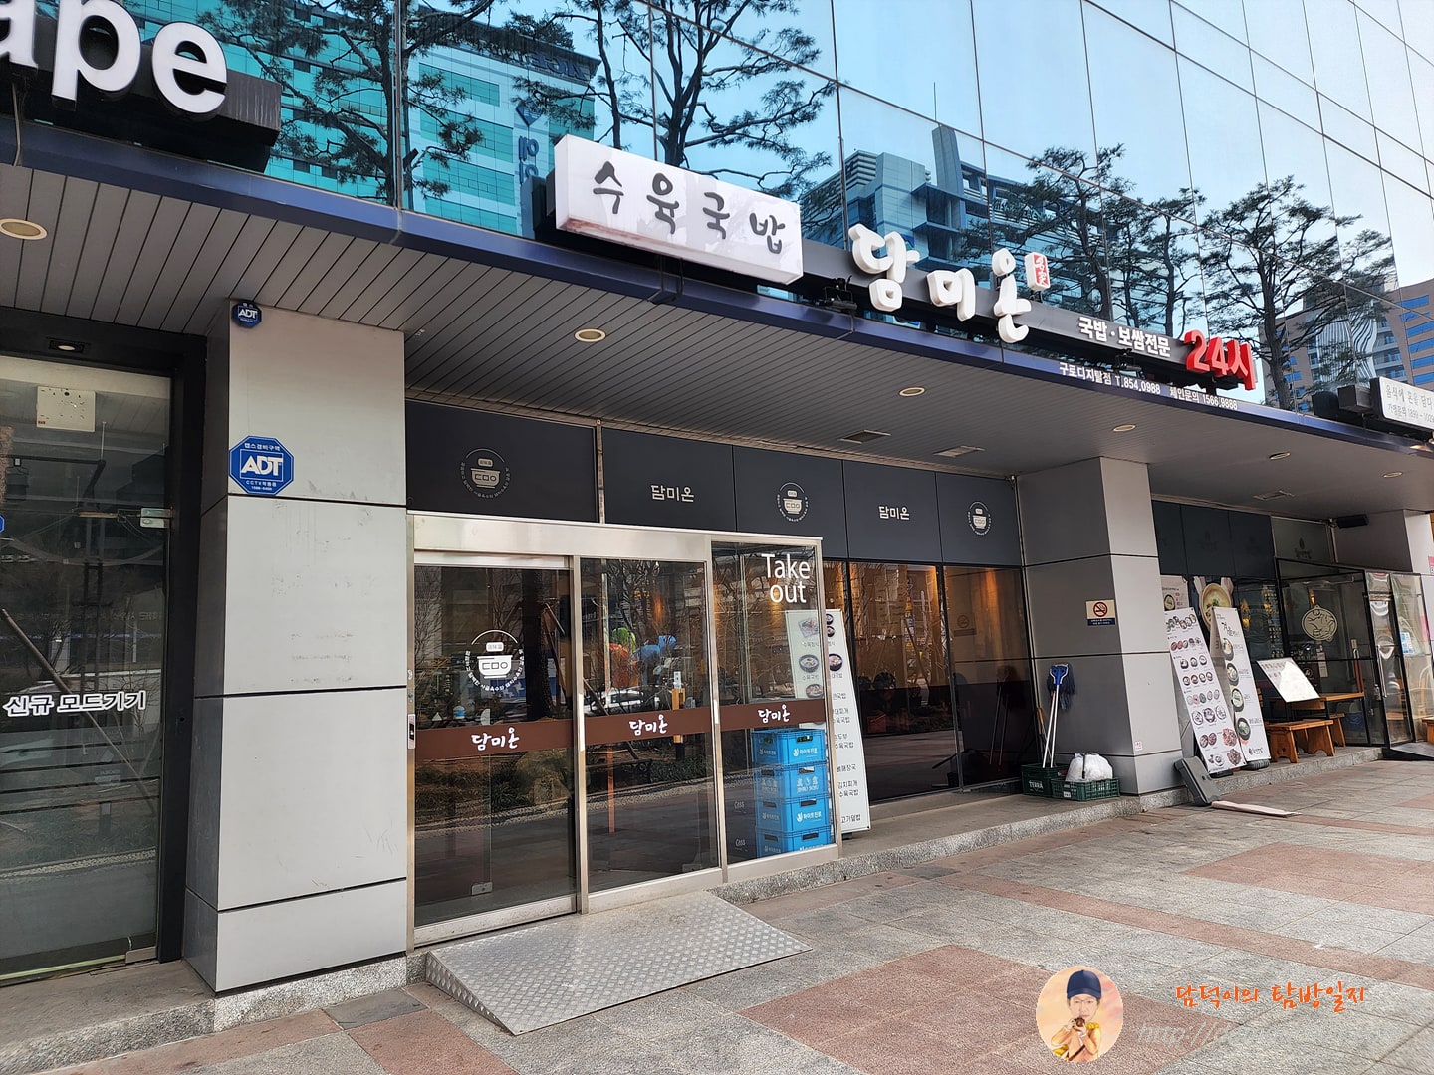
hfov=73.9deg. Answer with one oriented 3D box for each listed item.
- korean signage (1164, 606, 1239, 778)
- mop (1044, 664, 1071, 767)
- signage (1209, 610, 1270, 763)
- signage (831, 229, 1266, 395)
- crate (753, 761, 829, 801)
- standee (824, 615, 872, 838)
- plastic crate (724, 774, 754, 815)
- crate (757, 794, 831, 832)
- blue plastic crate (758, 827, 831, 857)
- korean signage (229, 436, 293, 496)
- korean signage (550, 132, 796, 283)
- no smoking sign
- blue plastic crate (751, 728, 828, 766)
[{"bbox_3d":[5.482,1.717,10.759,0.620,1.860,0.400,2,-9,-30],"label":"korean signage"},{"bbox_3d":[3.458,1.887,9.751,0.150,1.190,0.260,19,-18,-31],"label":"mop"},{"bbox_3d":[6.115,1.757,11.283,0.610,1.860,0.380,3,-9,-35],"label":"signage"},{"bbox_3d":[2.677,-1.611,7.040,4.670,0.696,0.150,3,-9,-34],"label":"signage"},{"bbox_3d":[0.550,1.826,7.195,0.410,0.240,0.380,3,-9,-36],"label":"crate"},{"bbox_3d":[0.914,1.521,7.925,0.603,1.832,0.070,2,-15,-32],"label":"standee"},{"bbox_3d":[0.311,1.999,7.433,0.410,0.290,0.350,3,-9,-35],"label":"plastic crate"},{"bbox_3d":[0.566,2.043,7.104,0.414,0.239,0.356,3,-10,-36],"label":"crate"},{"bbox_3d":[0.577,2.273,7.073,0.414,0.239,0.356,3,-10,-36],"label":"blue plastic crate"},{"bbox_3d":[-2.332,-0.369,4.890,0.305,0.306,0.012,3,-10,-38],"label":"korean signage"},{"bbox_3d":[-0.153,-1.716,5.082,1.475,0.440,0.150,3,-9,-35],"label":"korean signage"},{"bbox_3d":[3.985,0.788,9.900,0.012,0.263,0.315,3,-10,-38],"label":"no smoking sign"},{"bbox_3d":[0.539,1.596,7.226,0.410,0.240,0.380,3,-9,-36],"label":"blue plastic crate"}]

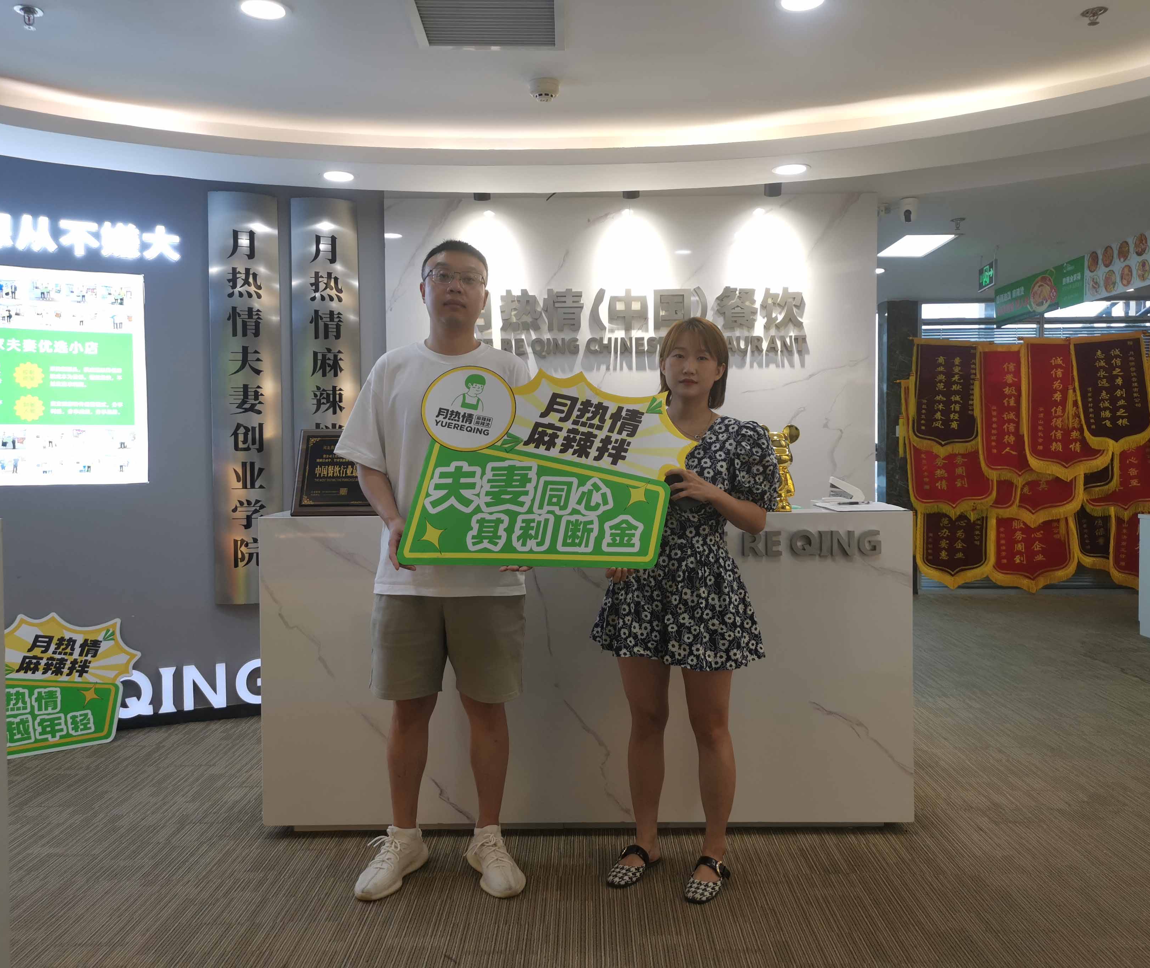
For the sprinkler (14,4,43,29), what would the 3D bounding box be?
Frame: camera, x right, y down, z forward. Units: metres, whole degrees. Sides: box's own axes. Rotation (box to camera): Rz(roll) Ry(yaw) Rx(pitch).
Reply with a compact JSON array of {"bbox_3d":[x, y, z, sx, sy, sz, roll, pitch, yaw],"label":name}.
[{"bbox_3d":[-1.596,-1.354,2.945,0.078,0.060,0.078,0,2,1],"label":"sprinkler"}]

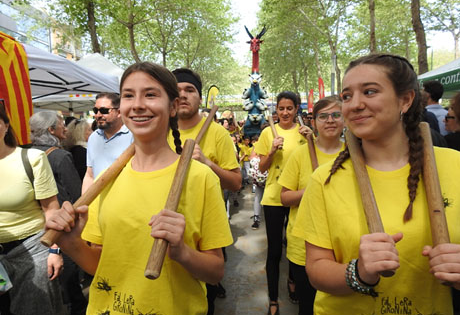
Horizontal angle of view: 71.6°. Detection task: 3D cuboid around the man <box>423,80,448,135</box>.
[{"bbox_3d":[1.869,0.196,2.985,0.500,1.800,0.320,-1,5,-10],"label":"man"}]

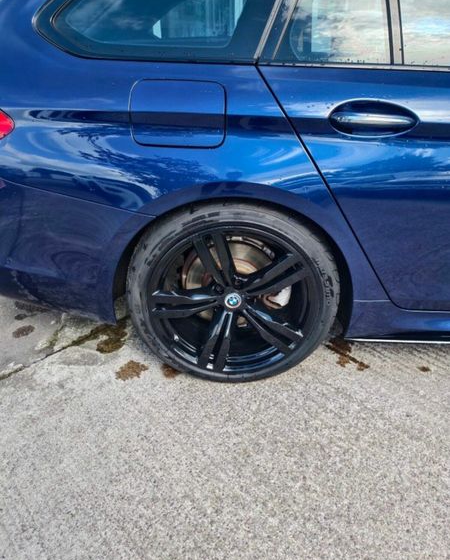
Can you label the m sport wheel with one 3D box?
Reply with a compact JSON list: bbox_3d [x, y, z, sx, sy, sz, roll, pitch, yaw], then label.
[{"bbox_3d":[0.029,0.020,1.335,0.674,0.670,0.250,2,29,0],"label":"m sport wheel"}]

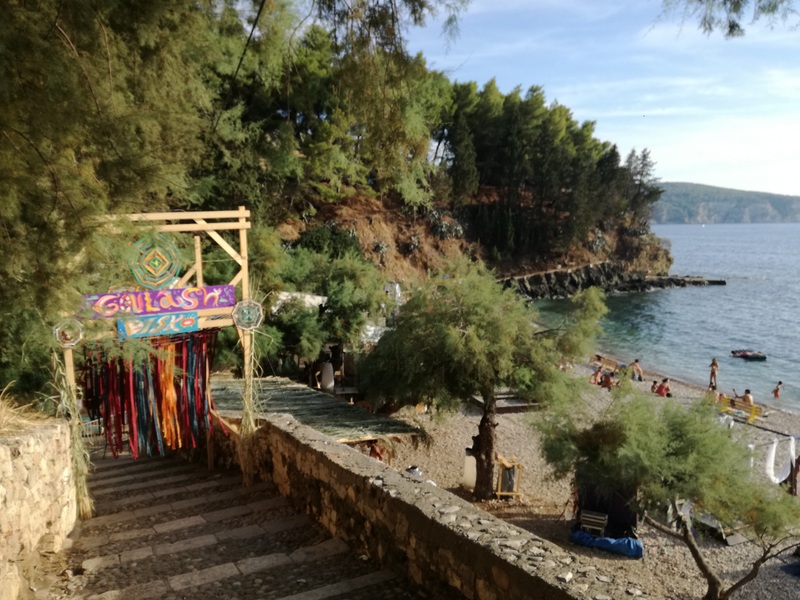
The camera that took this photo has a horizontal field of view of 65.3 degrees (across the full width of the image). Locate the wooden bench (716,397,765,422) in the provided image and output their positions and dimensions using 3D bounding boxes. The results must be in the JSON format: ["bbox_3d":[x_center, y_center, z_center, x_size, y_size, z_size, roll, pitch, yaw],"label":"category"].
[{"bbox_3d":[14.435,4.570,26.370,0.620,0.690,1.950,-2,7,-16],"label":"wooden bench"}]

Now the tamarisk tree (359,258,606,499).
[{"bbox_3d":[2.092,2.023,15.658,6.000,6.100,5.600,0,7,0],"label":"tamarisk tree"}]

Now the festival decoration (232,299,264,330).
[{"bbox_3d":[-1.781,0.177,7.300,0.360,0.350,0.040,-4,8,-27],"label":"festival decoration"}]

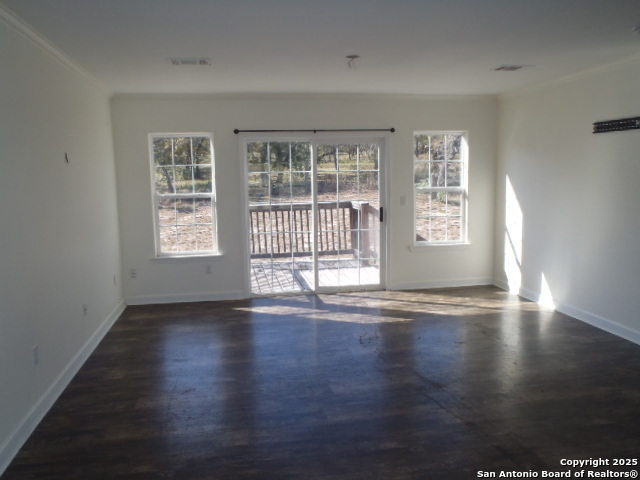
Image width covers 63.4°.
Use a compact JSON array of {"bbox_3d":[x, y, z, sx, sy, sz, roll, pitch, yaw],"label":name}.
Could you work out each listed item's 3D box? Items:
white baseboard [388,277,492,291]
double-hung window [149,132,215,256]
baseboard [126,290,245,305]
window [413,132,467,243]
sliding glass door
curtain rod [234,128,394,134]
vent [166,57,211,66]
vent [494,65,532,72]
[{"bbox_3d":[1.665,0.598,7.056,1.510,0.110,0.018,-2,7,-10],"label":"white baseboard"},{"bbox_3d":[-1.654,-0.542,6.325,0.750,1.480,0.100,-2,7,-10],"label":"double-hung window"},{"bbox_3d":[-1.657,0.729,6.443,1.430,0.115,0.018,-2,7,-10],"label":"baseboard"},{"bbox_3d":[1.616,-0.692,6.925,0.750,1.480,0.100,-2,7,-10],"label":"window"},{"bbox_3d":[-0.029,-0.280,6.655,1.800,2.010,0.120,-2,7,-10],"label":"sliding glass door"},{"bbox_3d":[-0.036,-1.355,6.438,2.030,0.055,0.090,-2,7,-10],"label":"curtain rod"},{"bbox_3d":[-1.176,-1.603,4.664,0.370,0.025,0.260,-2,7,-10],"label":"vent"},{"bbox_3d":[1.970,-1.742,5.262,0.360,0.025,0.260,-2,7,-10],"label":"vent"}]

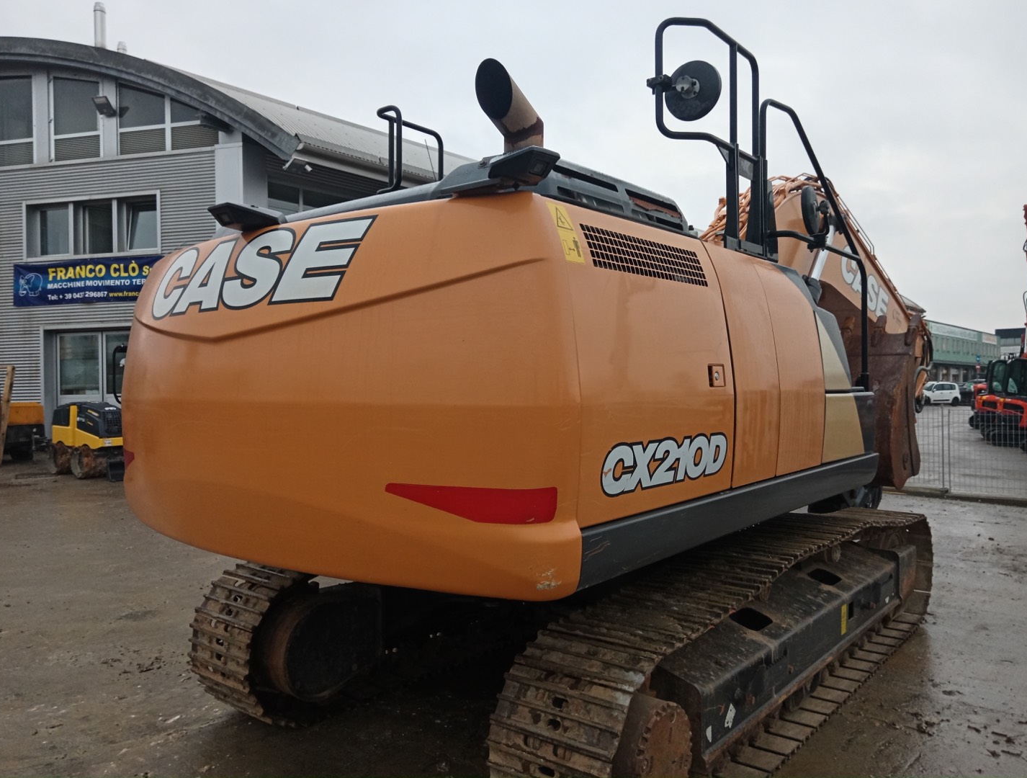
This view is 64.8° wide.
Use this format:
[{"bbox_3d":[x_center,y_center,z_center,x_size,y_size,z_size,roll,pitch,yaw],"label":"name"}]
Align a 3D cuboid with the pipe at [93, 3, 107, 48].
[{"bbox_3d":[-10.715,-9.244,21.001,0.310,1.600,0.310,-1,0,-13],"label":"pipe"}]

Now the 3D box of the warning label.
[{"bbox_3d":[0.158,-0.473,2.457,0.010,0.190,0.095,-26,-15,36],"label":"warning label"}]

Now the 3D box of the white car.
[{"bbox_3d":[27.900,0.340,54.100,4.080,1.630,1.740,-1,0,-22],"label":"white car"}]

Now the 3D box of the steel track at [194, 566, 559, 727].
[{"bbox_3d":[-0.043,1.274,5.671,0.500,0.860,4.450,0,1,39],"label":"steel track"}]

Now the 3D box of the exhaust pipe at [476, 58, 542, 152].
[{"bbox_3d":[-0.002,-0.916,2.755,0.137,0.340,0.255,0,1,39],"label":"exhaust pipe"}]

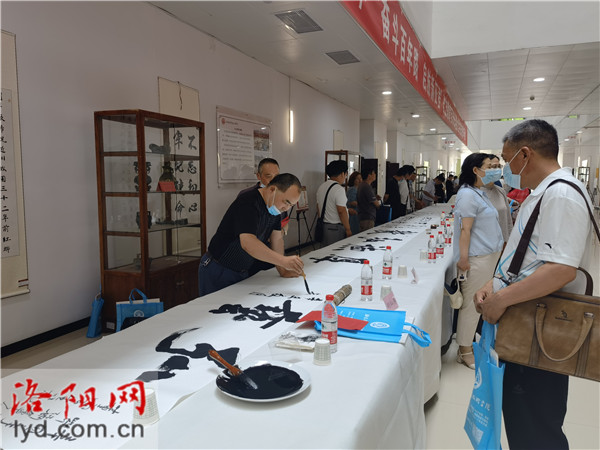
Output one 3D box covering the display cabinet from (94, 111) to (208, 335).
[{"bbox_3d":[-1.437,-0.039,4.705,0.508,2.034,1.002,2,6,22],"label":"display cabinet"}]

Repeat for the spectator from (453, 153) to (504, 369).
[{"bbox_3d":[1.434,0.259,3.760,0.330,1.630,0.450,3,6,31],"label":"spectator"}]

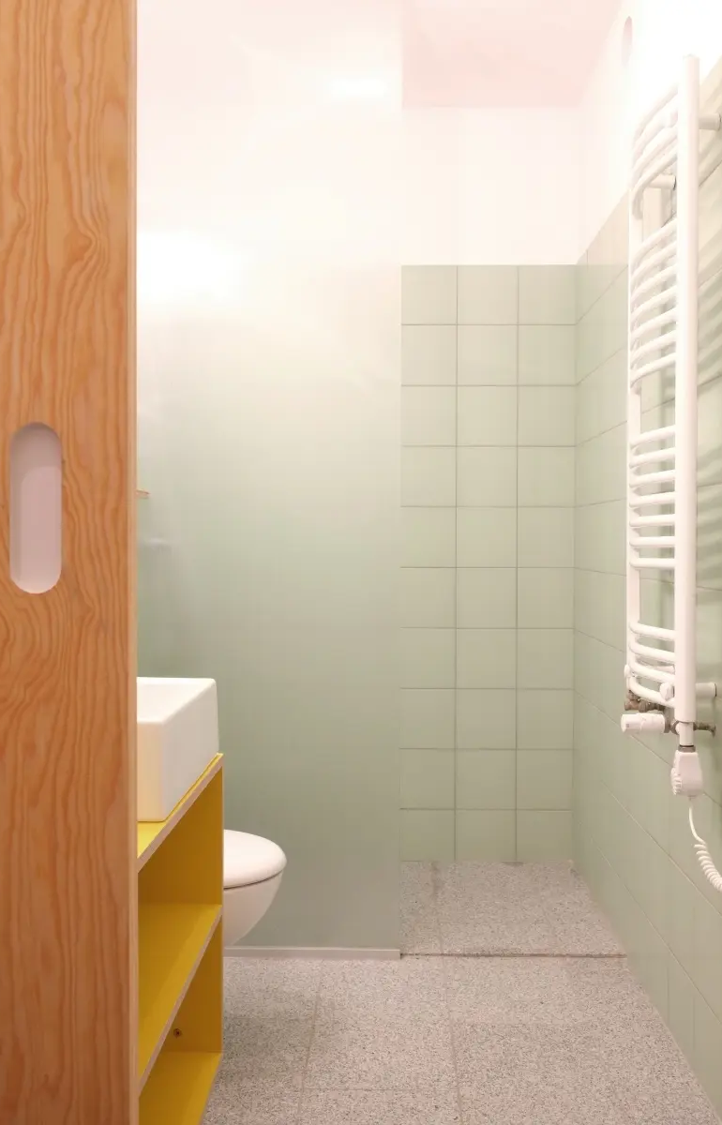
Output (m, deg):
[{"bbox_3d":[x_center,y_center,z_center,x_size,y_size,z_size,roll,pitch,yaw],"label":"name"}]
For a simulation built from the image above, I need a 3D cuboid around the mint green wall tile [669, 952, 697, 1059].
[{"bbox_3d":[0.682,0.940,2.185,0.009,0.175,0.194,0,1,1],"label":"mint green wall tile"}]

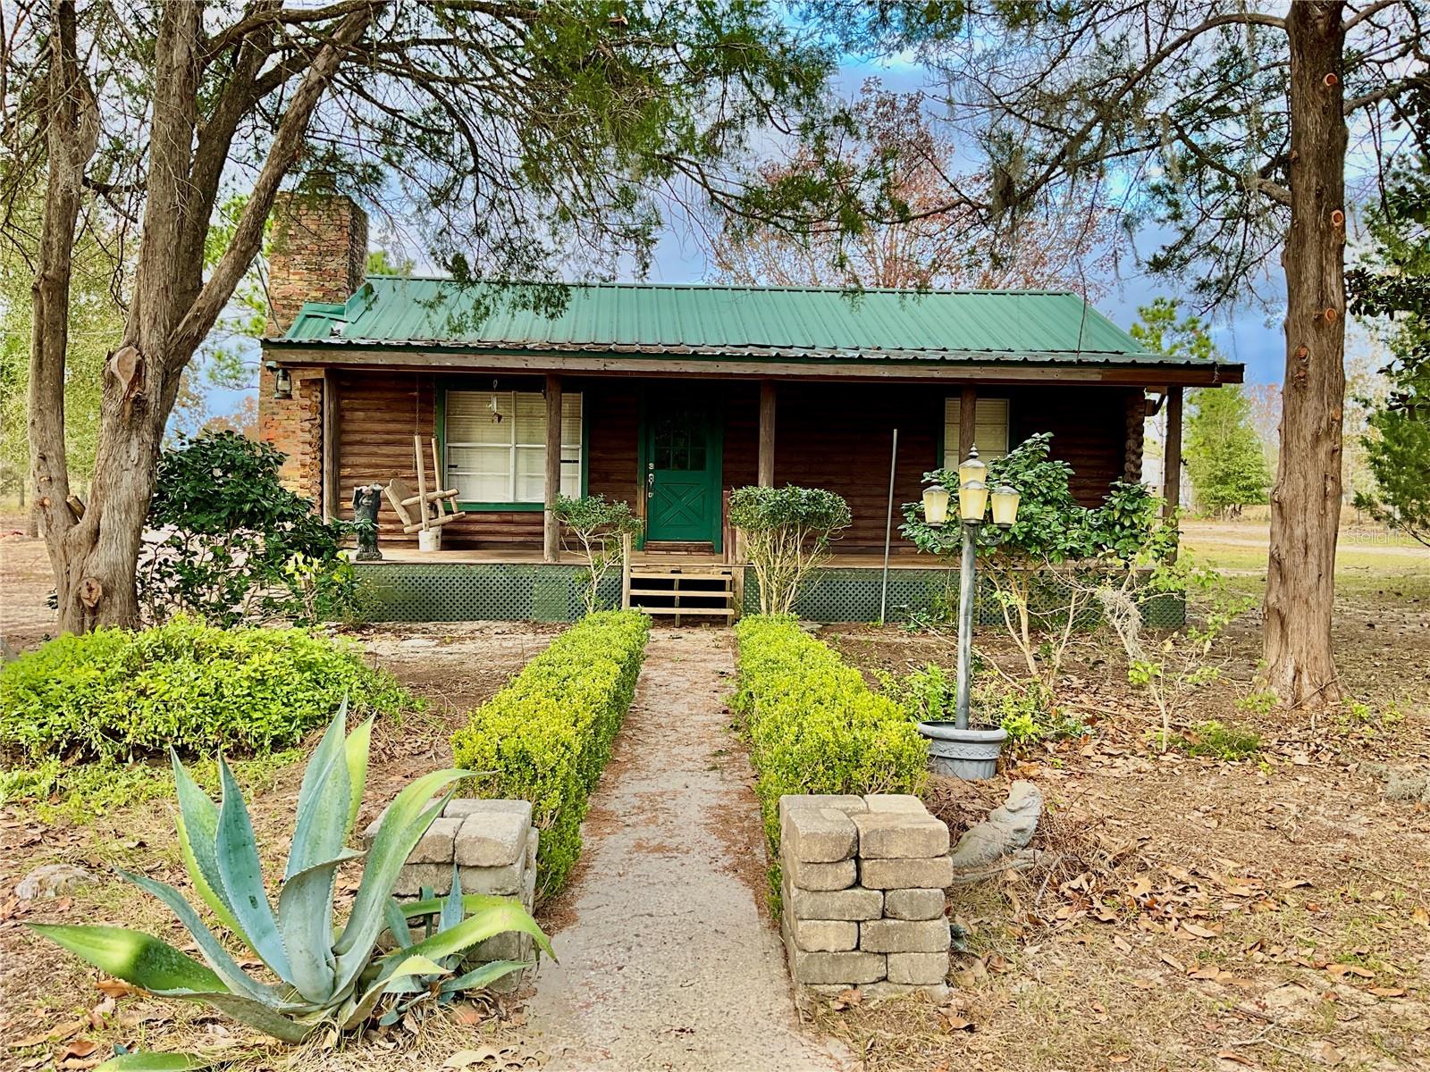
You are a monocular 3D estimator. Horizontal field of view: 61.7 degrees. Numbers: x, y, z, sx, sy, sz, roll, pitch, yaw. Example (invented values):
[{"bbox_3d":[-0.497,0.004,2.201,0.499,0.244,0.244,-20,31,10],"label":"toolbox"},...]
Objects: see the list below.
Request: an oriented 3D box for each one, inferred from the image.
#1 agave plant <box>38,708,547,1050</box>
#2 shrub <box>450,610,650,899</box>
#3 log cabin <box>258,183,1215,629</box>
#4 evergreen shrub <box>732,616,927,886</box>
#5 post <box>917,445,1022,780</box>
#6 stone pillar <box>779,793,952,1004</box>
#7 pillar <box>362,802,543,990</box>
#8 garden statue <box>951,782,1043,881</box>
[{"bbox_3d":[-1.185,0.915,3.312,1.400,0.870,1.100,1,2,0],"label":"agave plant"},{"bbox_3d":[-0.886,0.984,7.836,0.570,0.450,6.800,1,2,-1],"label":"shrub"},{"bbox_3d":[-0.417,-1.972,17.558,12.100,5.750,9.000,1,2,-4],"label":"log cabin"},{"bbox_3d":[0.513,1.008,7.836,0.630,0.450,6.800,1,2,-1],"label":"evergreen shrub"},{"bbox_3d":[1.369,0.394,6.515,0.520,1.790,0.490,1,2,0],"label":"post"},{"bbox_3d":[0.459,1.109,3.717,0.465,0.530,0.355,1,2,-4],"label":"stone pillar"},{"bbox_3d":[-0.808,1.093,3.717,0.470,0.500,0.355,1,2,-2],"label":"pillar"},{"bbox_3d":[0.991,1.161,4.879,0.540,0.350,0.300,0,2,-30],"label":"garden statue"}]

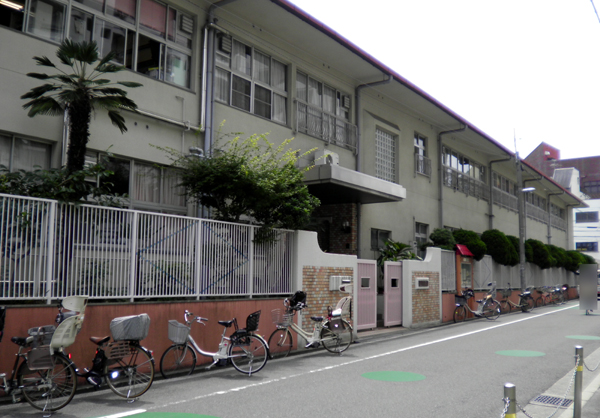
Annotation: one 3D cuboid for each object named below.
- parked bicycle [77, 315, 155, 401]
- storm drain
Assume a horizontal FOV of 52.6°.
[{"bbox_3d":[-2.664,1.815,7.622,1.750,1.130,0.570,2,-6,-15],"label":"parked bicycle"},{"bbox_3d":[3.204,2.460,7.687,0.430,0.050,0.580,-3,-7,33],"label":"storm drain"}]

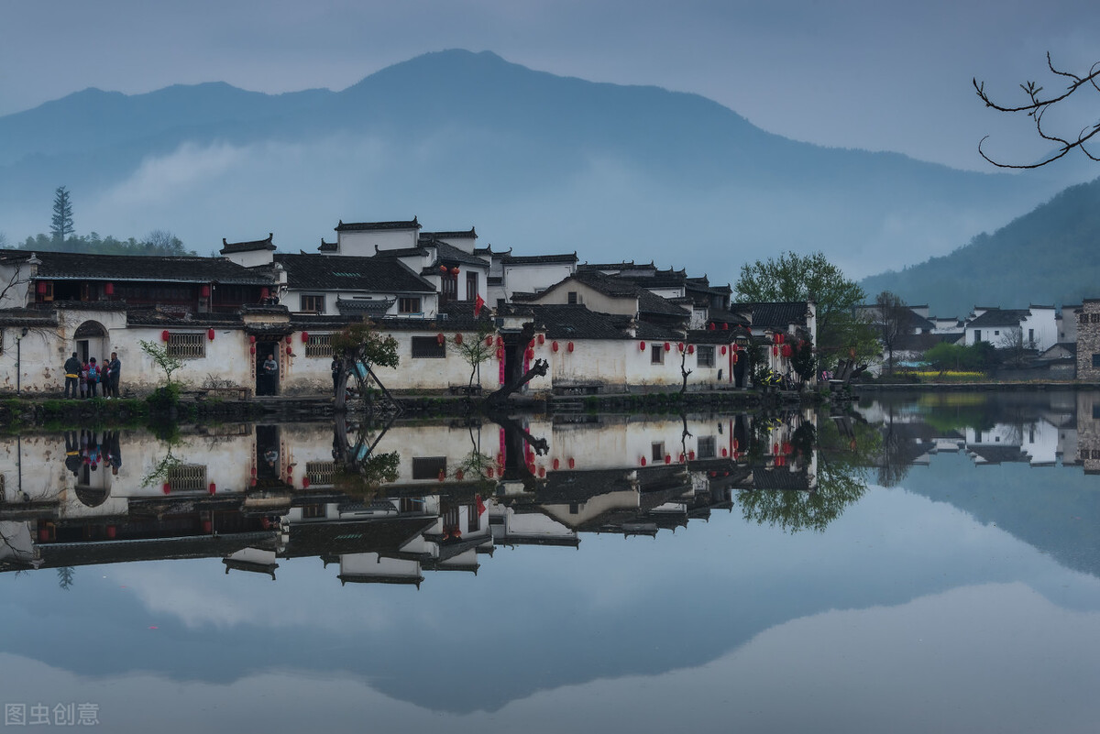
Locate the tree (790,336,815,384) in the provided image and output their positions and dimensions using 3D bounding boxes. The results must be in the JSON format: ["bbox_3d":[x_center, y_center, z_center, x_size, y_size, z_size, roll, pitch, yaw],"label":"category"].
[{"bbox_3d":[13.148,-0.380,98.300,1.400,2.400,1.300,0,0,0],"label":"tree"}]

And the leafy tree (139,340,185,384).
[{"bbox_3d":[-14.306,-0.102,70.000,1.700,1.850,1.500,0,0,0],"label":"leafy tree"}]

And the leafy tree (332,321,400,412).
[{"bbox_3d":[-7.427,-0.074,76.200,2.800,3.700,2.500,0,0,0],"label":"leafy tree"}]

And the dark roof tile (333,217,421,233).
[{"bbox_3d":[-9.230,-7.659,101.500,4.750,0.850,0.800,-1,0,16],"label":"dark roof tile"}]

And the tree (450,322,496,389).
[{"bbox_3d":[-3.243,-0.505,80.300,2.050,2.750,1.800,0,0,0],"label":"tree"}]

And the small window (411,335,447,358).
[{"bbox_3d":[-5.269,-0.857,82.400,1.830,0.950,0.120,0,-1,-40],"label":"small window"}]

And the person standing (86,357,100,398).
[{"bbox_3d":[-17.103,0.412,70.900,0.530,1.530,0.440,0,0,2],"label":"person standing"}]

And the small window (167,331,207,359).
[{"bbox_3d":[-14.366,-0.851,74.900,1.700,0.970,0.120,0,-1,-40],"label":"small window"}]

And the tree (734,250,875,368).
[{"bbox_3d":[20.390,-4.181,153.000,11.000,10.400,9.800,0,0,0],"label":"tree"}]

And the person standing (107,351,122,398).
[{"bbox_3d":[-16.384,0.327,71.200,0.420,1.740,0.520,0,0,-30],"label":"person standing"}]

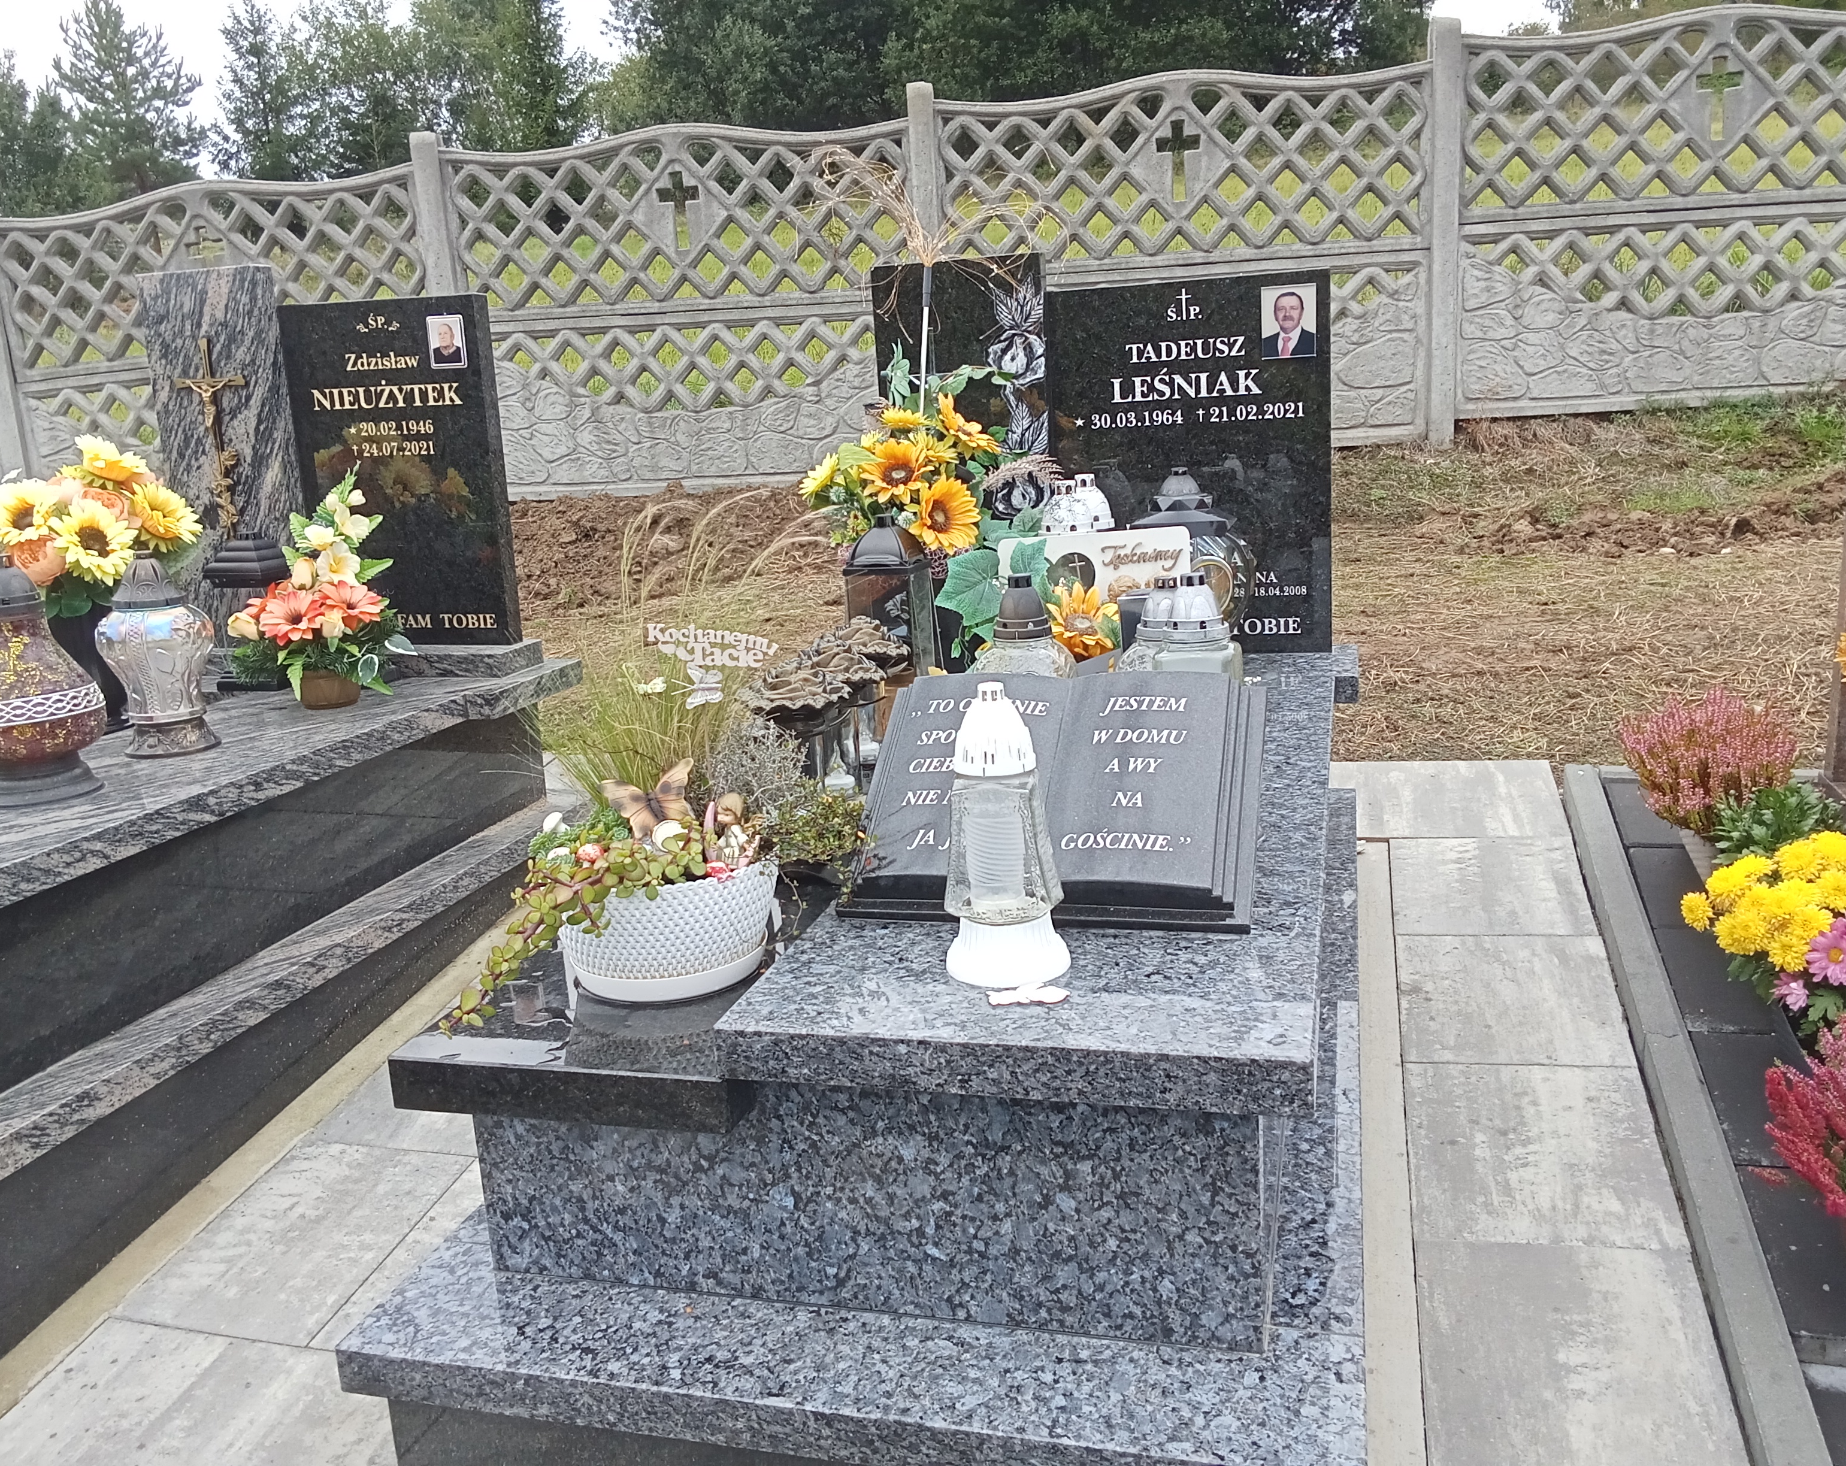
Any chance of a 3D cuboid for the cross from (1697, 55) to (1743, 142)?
[{"bbox_3d":[3.055,-2.435,5.868,0.176,0.310,0.050,-2,13,6],"label":"cross"}]

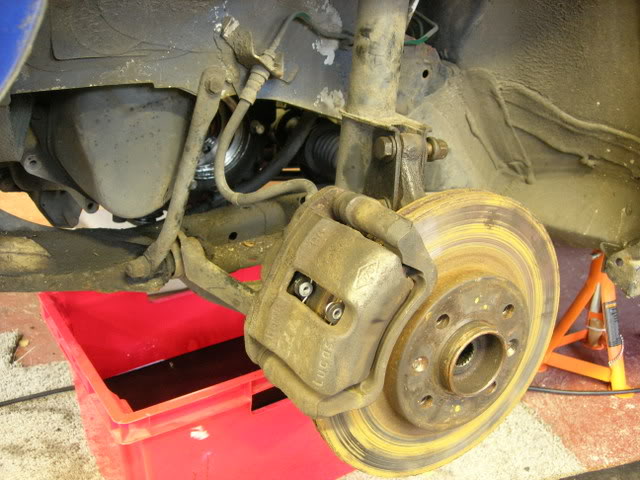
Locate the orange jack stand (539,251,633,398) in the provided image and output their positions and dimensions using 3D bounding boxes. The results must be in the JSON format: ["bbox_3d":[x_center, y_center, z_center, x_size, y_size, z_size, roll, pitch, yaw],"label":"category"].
[{"bbox_3d":[0.560,0.151,1.402,0.196,0.261,0.193,-11,23,-21],"label":"orange jack stand"}]

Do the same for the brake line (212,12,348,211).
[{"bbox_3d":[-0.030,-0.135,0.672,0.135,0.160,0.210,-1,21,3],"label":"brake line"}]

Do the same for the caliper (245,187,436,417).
[{"bbox_3d":[0.011,0.047,0.551,0.083,0.162,0.118,22,5,-35],"label":"caliper"}]

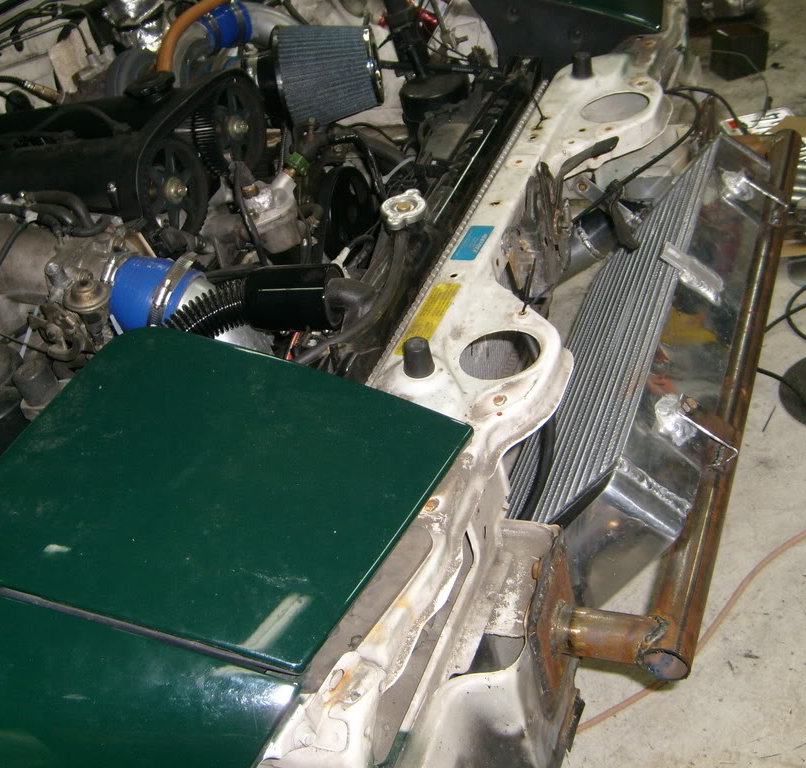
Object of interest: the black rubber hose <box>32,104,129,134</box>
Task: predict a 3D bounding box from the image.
[{"bbox_3d":[-0.417,-0.337,1.319,0.143,0.044,0.016,1,41,24],"label":"black rubber hose"}]

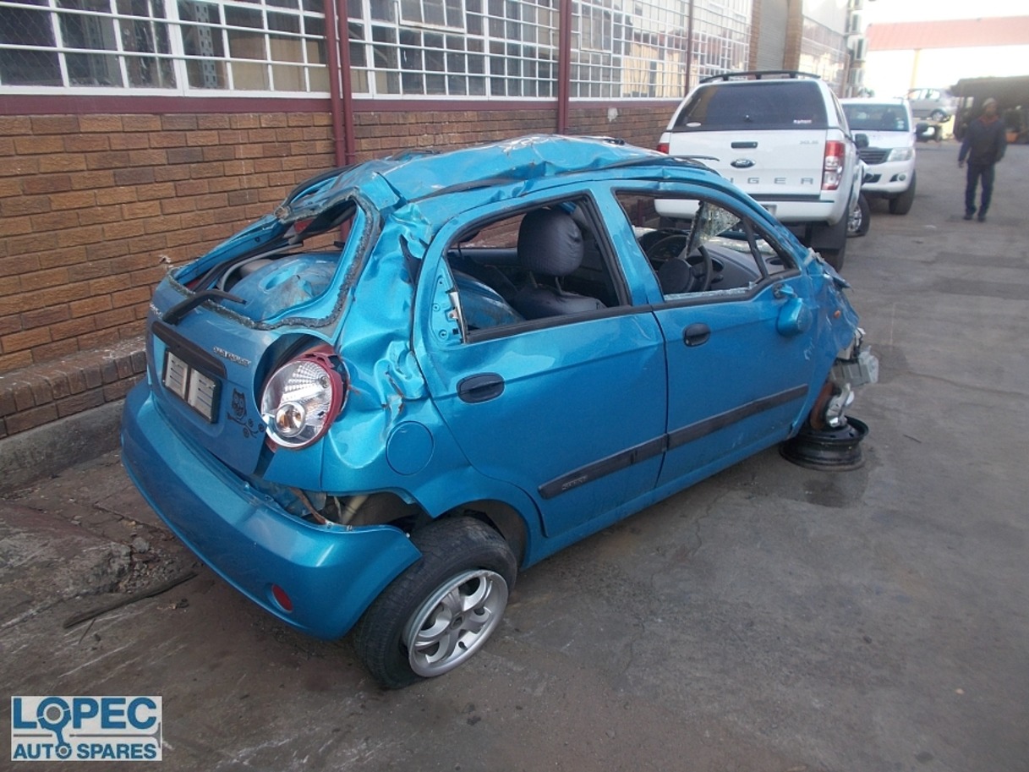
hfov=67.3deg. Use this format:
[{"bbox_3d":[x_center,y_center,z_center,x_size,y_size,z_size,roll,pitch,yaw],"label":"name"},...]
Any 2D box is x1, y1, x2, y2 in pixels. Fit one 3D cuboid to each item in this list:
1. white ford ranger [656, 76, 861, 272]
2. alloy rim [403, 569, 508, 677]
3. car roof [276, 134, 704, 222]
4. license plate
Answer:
[{"bbox_3d":[3.190,-2.660,9.330,1.900,1.880,5.350,8,21,23],"label":"white ford ranger"},{"bbox_3d":[-0.207,0.661,2.291,0.365,0.365,0.150,-18,36,-39],"label":"alloy rim"},{"bbox_3d":[-0.104,-0.741,2.741,1.550,0.280,1.120,-18,26,-40],"label":"car roof"},{"bbox_3d":[-0.964,-0.003,2.305,0.020,0.120,0.430,1,13,-45],"label":"license plate"}]

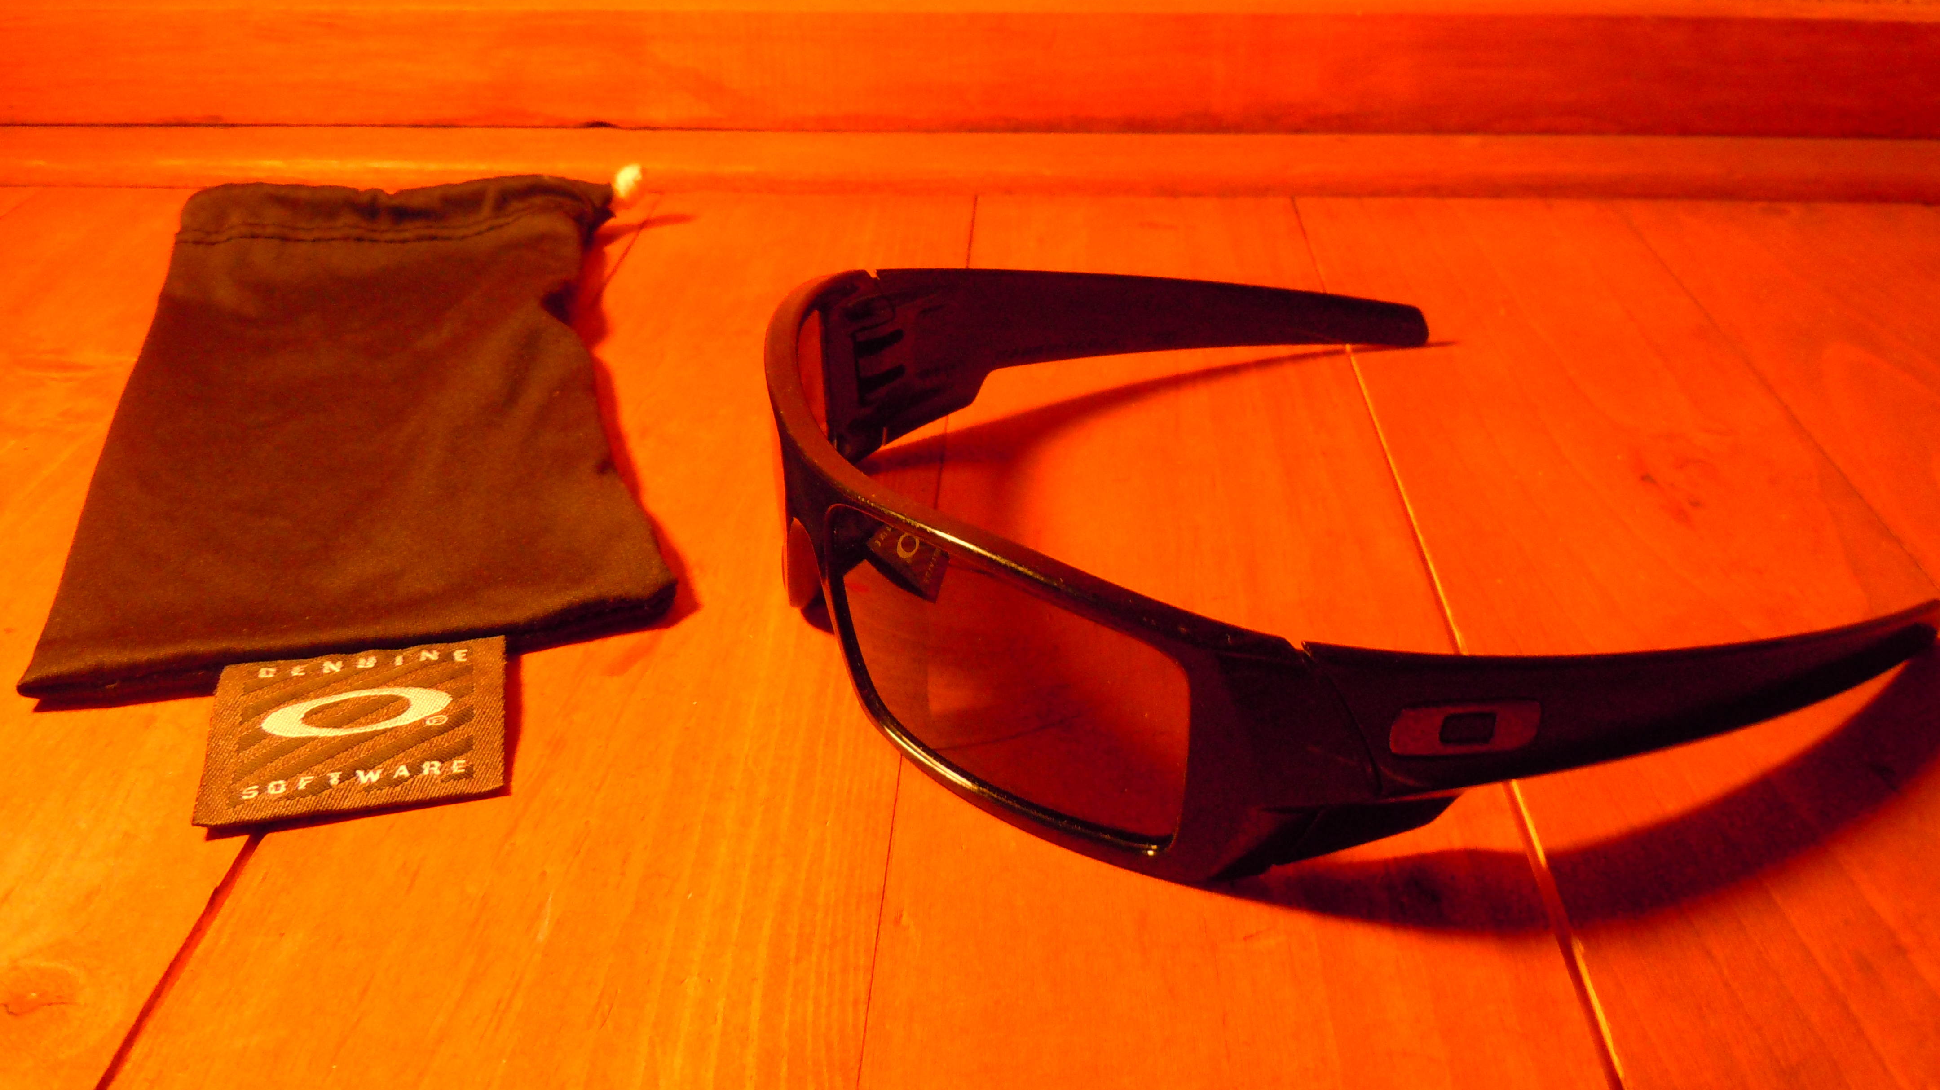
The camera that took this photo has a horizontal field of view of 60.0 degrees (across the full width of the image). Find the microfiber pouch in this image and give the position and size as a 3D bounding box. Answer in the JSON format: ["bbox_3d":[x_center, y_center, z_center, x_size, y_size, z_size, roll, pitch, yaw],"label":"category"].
[{"bbox_3d":[-0.116,-0.038,0.330,0.096,0.014,0.202,-8,31,-13],"label":"microfiber pouch"}]

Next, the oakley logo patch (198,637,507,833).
[{"bbox_3d":[-0.083,0.024,0.229,0.038,0.004,0.038,-6,31,-10],"label":"oakley logo patch"}]

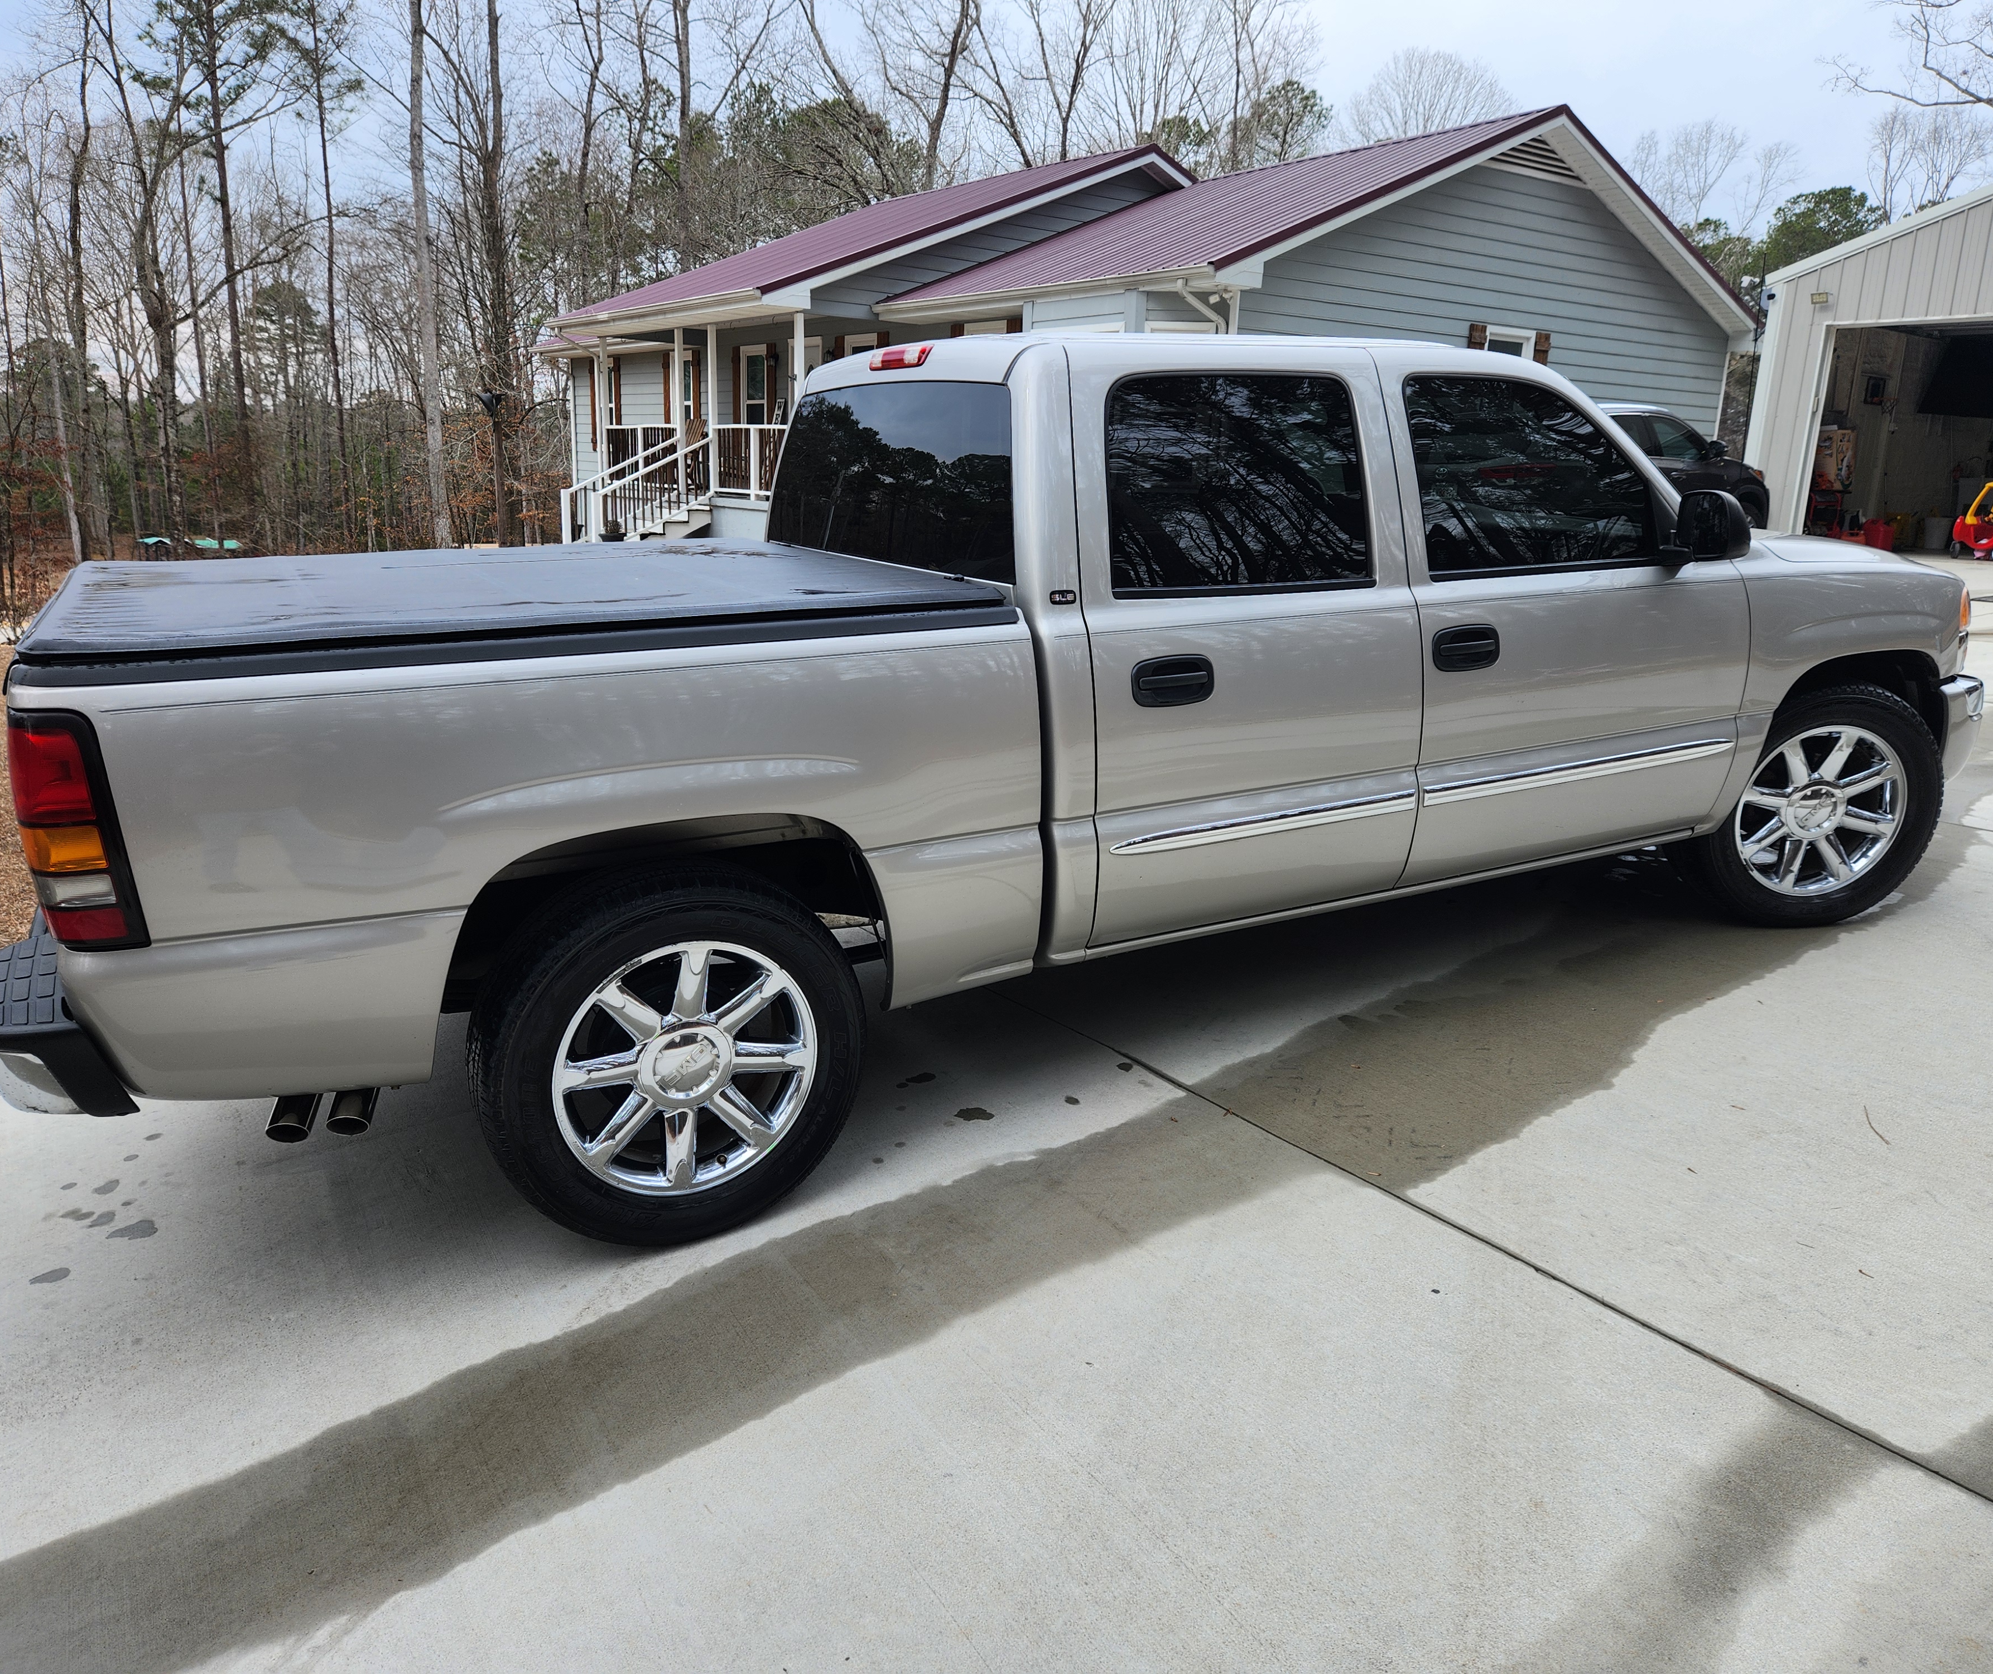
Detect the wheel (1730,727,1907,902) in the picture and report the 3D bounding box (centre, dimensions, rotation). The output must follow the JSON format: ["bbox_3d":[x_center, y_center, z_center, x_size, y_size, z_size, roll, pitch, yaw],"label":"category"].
[{"bbox_3d":[2.584,-0.101,4.730,0.545,0.545,0.200,0,17,-2],"label":"wheel"}]

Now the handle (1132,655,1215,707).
[{"bbox_3d":[0.390,-0.341,3.233,0.215,0.110,0.045,-8,17,-27],"label":"handle"}]

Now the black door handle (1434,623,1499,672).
[{"bbox_3d":[1.172,-0.473,3.709,0.220,0.115,0.040,-8,19,-27],"label":"black door handle"}]

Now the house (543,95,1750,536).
[{"bbox_3d":[-0.075,-7.392,23.604,11.500,5.600,18.600,-8,17,-35],"label":"house"}]

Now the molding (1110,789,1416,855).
[{"bbox_3d":[0.652,-0.034,3.511,0.910,0.060,0.030,-8,19,-27],"label":"molding"}]

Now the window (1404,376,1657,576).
[{"bbox_3d":[1.394,-0.947,3.846,0.840,0.500,0.040,-8,3,-27],"label":"window"}]

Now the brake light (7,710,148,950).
[{"bbox_3d":[-1.498,-0.021,2.435,0.150,0.405,0.160,-8,19,-27],"label":"brake light"}]

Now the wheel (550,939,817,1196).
[{"bbox_3d":[-0.657,0.445,3.062,0.545,0.545,0.200,-8,19,-27],"label":"wheel"}]

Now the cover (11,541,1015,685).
[{"bbox_3d":[-1.167,-0.590,3.425,1.740,0.085,1.840,-8,17,-27],"label":"cover"}]

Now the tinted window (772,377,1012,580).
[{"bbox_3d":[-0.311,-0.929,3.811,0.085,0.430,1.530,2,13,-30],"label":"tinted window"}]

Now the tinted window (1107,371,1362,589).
[{"bbox_3d":[0.551,-0.794,3.336,0.730,0.475,0.050,-9,1,-27],"label":"tinted window"}]

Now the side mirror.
[{"bbox_3d":[1.874,-0.811,3.847,0.130,0.185,0.200,-8,19,-27],"label":"side mirror"}]

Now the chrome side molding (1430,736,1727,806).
[{"bbox_3d":[1.569,-0.176,3.913,1.180,0.048,0.022,-9,18,-27],"label":"chrome side molding"}]

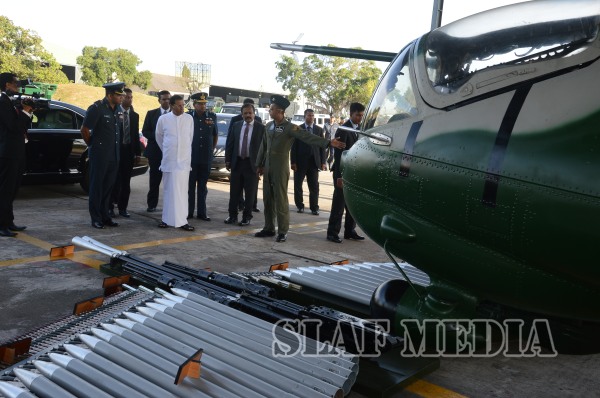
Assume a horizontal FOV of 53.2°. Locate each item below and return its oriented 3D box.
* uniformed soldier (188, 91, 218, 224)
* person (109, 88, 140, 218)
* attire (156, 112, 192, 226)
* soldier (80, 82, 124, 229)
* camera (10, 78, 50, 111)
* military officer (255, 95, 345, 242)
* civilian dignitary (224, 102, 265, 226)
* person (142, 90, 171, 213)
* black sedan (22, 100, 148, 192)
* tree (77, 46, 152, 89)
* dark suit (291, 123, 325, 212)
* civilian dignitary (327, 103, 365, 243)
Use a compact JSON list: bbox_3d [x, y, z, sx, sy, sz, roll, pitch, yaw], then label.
[{"bbox_3d":[-1.373,-0.596,8.391,0.470,1.770,0.310,2,7,-14],"label":"uniformed soldier"},{"bbox_3d":[-2.419,-0.649,8.351,0.480,1.755,0.320,1,8,-22],"label":"person"},{"bbox_3d":[-1.604,-0.388,7.687,0.480,1.450,0.310,0,8,-27],"label":"attire"},{"bbox_3d":[-2.398,-0.538,7.292,0.380,1.780,0.520,9,9,30],"label":"soldier"},{"bbox_3d":[-2.890,-1.106,6.400,0.420,0.300,0.180,2,8,-23],"label":"camera"},{"bbox_3d":[-0.018,-0.381,7.351,1.050,1.760,0.450,7,8,22],"label":"military officer"},{"bbox_3d":[-0.770,-0.484,8.306,0.550,1.680,0.350,5,7,-2],"label":"civilian dignitary"},{"bbox_3d":[-2.076,-0.709,8.980,0.500,1.775,0.320,1,7,-18],"label":"person"},{"bbox_3d":[-4.750,-0.807,8.961,1.880,1.480,5.150,11,10,41],"label":"black sedan"},{"bbox_3d":[-18.712,-11.601,60.205,7.600,7.337,7.200,5,7,-1],"label":"tree"},{"bbox_3d":[0.130,-0.506,9.715,0.540,1.450,0.320,4,7,-3],"label":"dark suit"},{"bbox_3d":[0.619,-0.322,7.641,0.380,1.760,0.520,10,9,34],"label":"civilian dignitary"}]

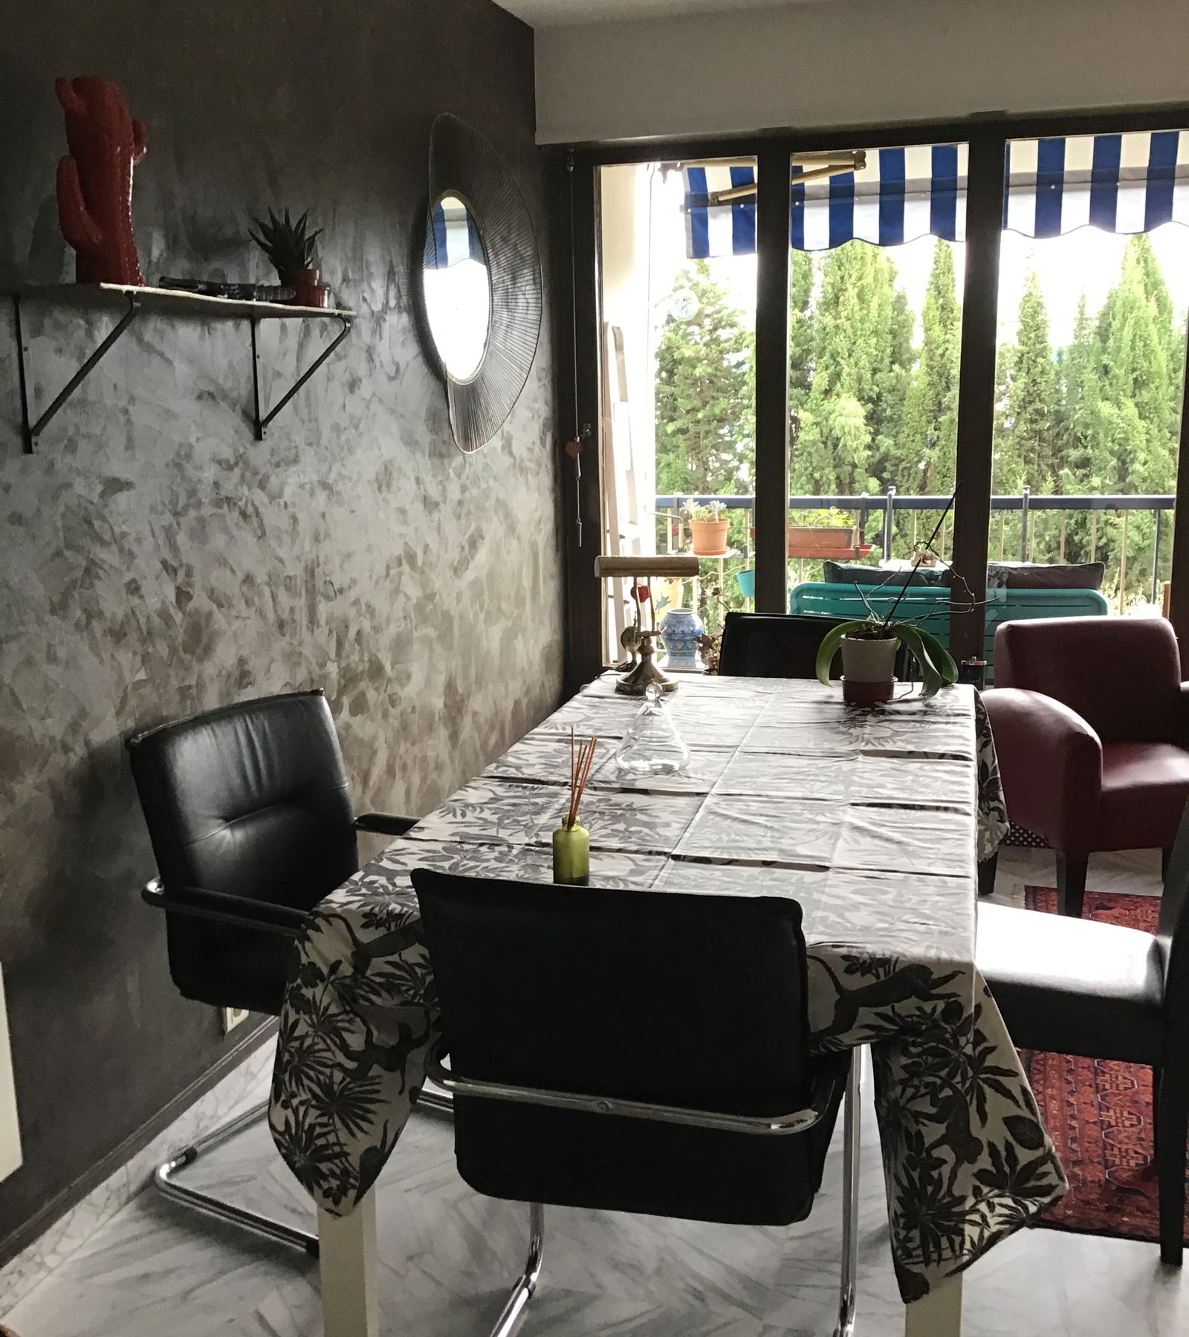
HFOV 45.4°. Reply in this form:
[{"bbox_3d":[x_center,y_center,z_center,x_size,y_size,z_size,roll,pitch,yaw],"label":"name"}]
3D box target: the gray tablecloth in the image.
[{"bbox_3d":[0.256,0.405,2.620,1.040,0.460,1.700,2,12,15],"label":"gray tablecloth"}]

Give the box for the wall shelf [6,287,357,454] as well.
[{"bbox_3d":[-0.692,-0.515,2.480,0.235,0.265,0.830,3,12,17],"label":"wall shelf"}]

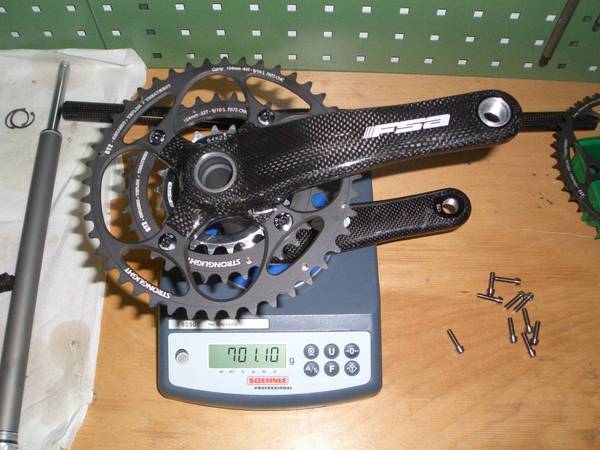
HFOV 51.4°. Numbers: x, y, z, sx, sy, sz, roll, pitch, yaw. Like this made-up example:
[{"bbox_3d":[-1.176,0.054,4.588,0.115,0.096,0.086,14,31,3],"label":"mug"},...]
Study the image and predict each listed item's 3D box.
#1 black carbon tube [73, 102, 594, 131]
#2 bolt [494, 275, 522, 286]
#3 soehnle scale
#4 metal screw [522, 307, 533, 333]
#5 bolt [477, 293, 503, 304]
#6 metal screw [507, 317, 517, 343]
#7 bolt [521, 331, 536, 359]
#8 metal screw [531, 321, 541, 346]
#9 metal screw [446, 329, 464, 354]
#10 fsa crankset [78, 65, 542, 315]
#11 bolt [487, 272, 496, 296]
[{"bbox_3d":[0.032,-0.115,0.661,0.570,0.025,0.029,1,65,1],"label":"black carbon tube"},{"bbox_3d":[0.201,0.053,0.603,0.025,0.007,0.007,7,65,6],"label":"bolt"},{"bbox_3d":[-0.027,0.050,0.567,0.199,0.070,0.226,0,65,0],"label":"soehnle scale"},{"bbox_3d":[0.212,0.089,0.582,0.007,0.007,0.025,-4,61,-2],"label":"metal screw"},{"bbox_3d":[0.181,0.070,0.595,0.025,0.007,0.007,12,66,9],"label":"bolt"},{"bbox_3d":[0.197,0.098,0.578,0.007,0.007,0.025,-1,61,0],"label":"metal screw"},{"bbox_3d":[0.211,0.110,0.576,0.007,0.007,0.025,-14,63,-6],"label":"bolt"},{"bbox_3d":[0.220,0.101,0.581,0.007,0.007,0.025,18,63,8],"label":"metal screw"},{"bbox_3d":[0.143,0.107,0.574,0.007,0.007,0.025,-20,63,-9],"label":"metal screw"},{"bbox_3d":[0.001,-0.020,0.455,0.284,0.180,0.183,-10,71,0],"label":"fsa crankset"},{"bbox_3d":[0.184,0.057,0.602,0.007,0.007,0.025,12,63,5],"label":"bolt"}]

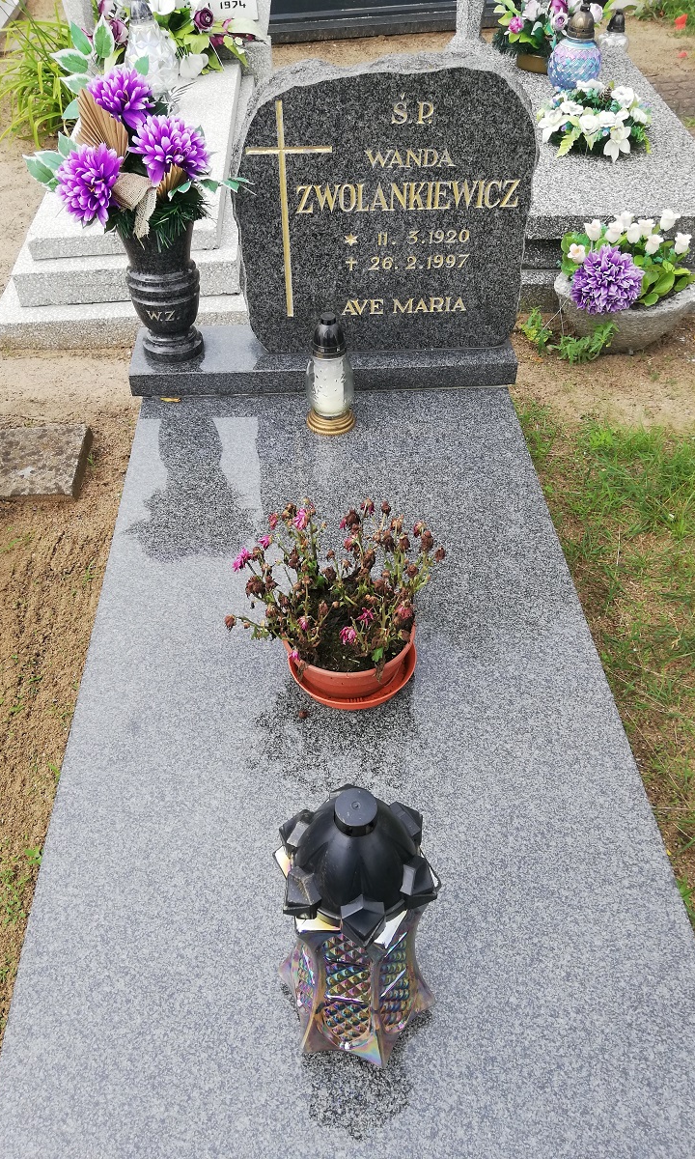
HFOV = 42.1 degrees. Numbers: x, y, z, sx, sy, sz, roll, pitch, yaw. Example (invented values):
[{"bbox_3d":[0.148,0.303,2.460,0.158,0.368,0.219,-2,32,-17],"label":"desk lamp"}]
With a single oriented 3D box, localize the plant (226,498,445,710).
[{"bbox_3d":[-0.003,0.018,1.333,0.318,0.271,0.276,-2,43,-2],"label":"plant"}]

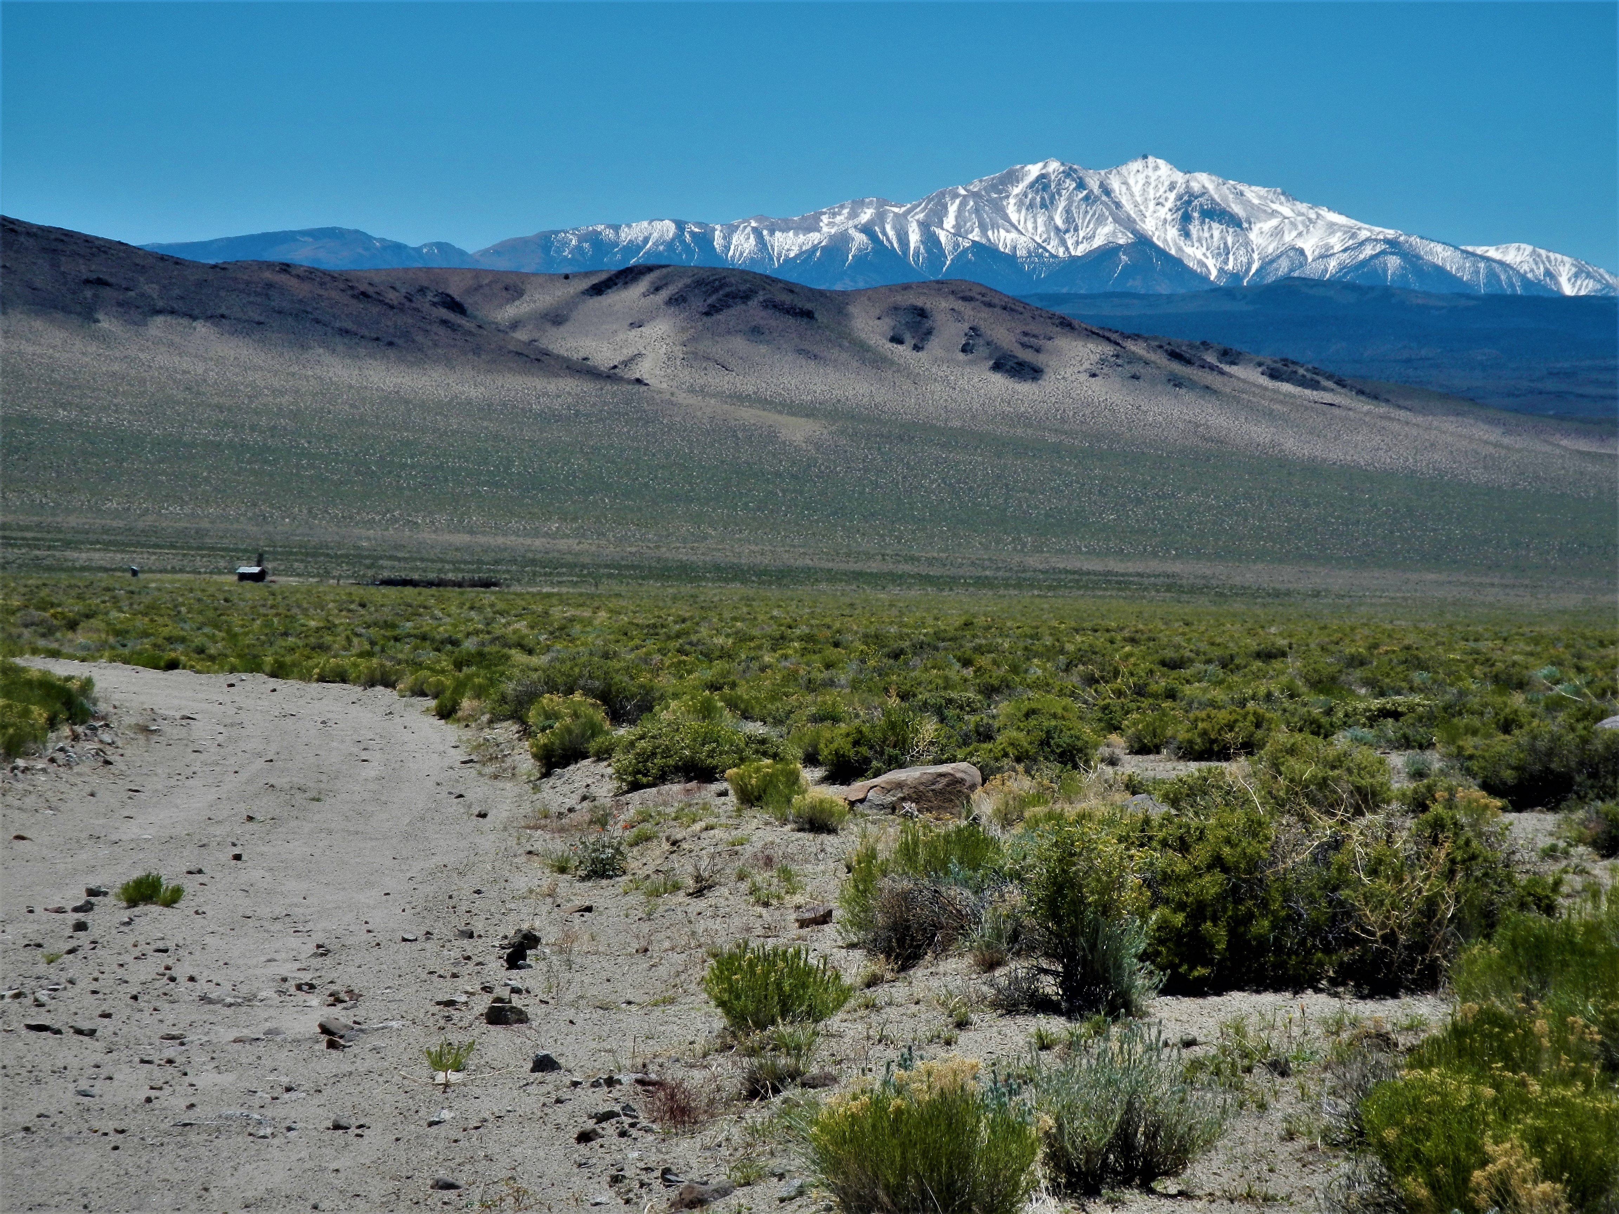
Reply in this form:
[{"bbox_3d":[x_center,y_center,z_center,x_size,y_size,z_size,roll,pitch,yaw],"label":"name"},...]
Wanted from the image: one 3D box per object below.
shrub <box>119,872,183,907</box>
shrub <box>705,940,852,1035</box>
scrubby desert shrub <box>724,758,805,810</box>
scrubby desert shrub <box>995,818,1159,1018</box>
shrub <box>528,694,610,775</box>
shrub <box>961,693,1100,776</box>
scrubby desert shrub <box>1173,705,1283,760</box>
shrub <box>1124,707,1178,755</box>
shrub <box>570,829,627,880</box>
[{"bbox_3d":[-3.135,1.345,24.251,0.307,0.164,0.245,0,0,0],"label":"shrub"},{"bbox_3d":[-0.113,1.308,17.517,0.508,0.317,0.453,0,0,0],"label":"shrub"},{"bbox_3d":[-0.280,1.119,32.218,0.504,0.328,0.451,0,0,0],"label":"scrubby desert shrub"},{"bbox_3d":[0.923,1.075,17.584,0.567,0.675,0.539,0,0,0],"label":"scrubby desert shrub"},{"bbox_3d":[-1.790,0.935,37.868,0.620,0.601,0.585,0,0,0],"label":"shrub"},{"bbox_3d":[1.625,0.940,37.531,1.024,0.605,0.863,0,0,0],"label":"shrub"},{"bbox_3d":[3.324,1.002,40.594,0.856,0.415,0.728,0,0,0],"label":"scrubby desert shrub"},{"bbox_3d":[2.764,1.009,41.267,0.440,0.389,0.417,0,0,0],"label":"shrub"},{"bbox_3d":[-1.061,1.242,25.607,0.286,0.249,0.272,0,0,0],"label":"shrub"}]

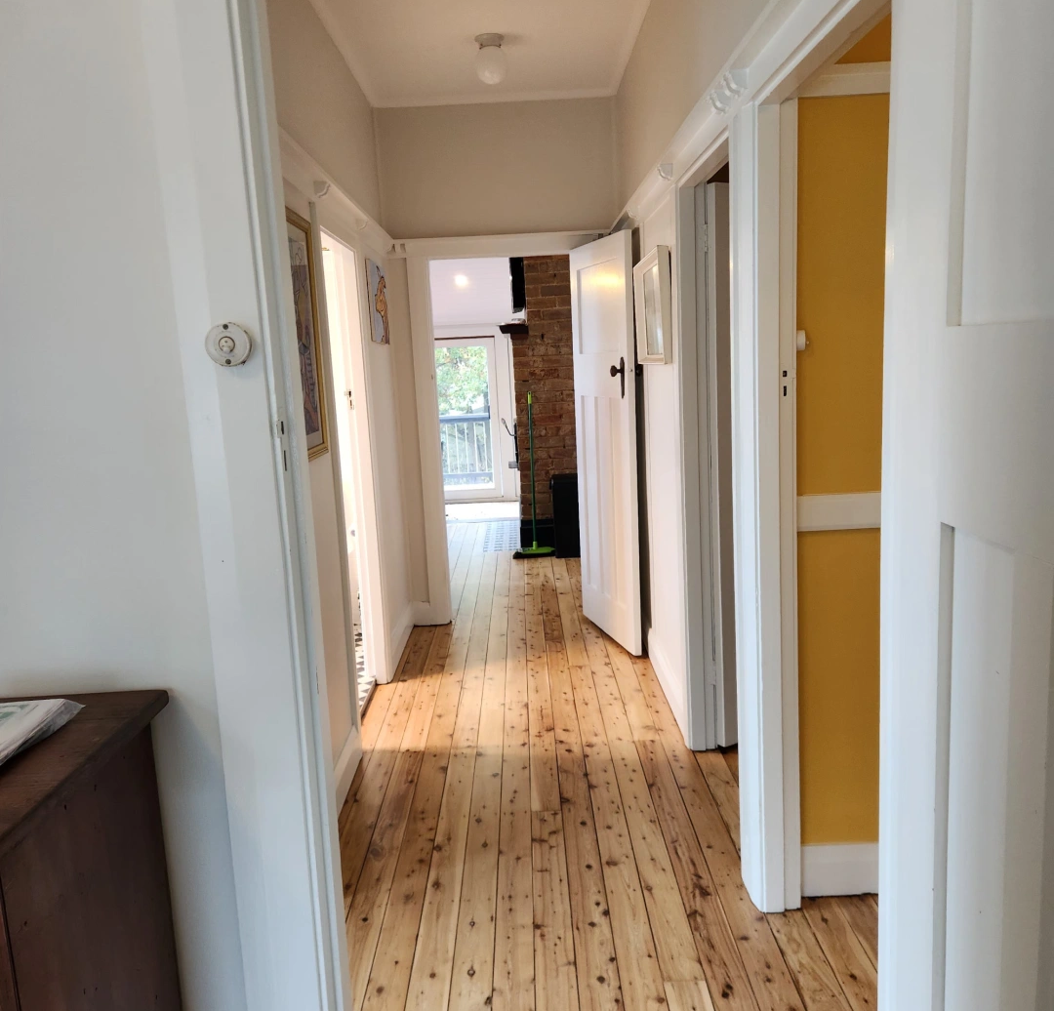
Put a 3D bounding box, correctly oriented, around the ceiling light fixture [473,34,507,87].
[{"bbox_3d":[-0.157,-1.933,4.056,0.130,0.192,0.130,-3,9,0],"label":"ceiling light fixture"}]

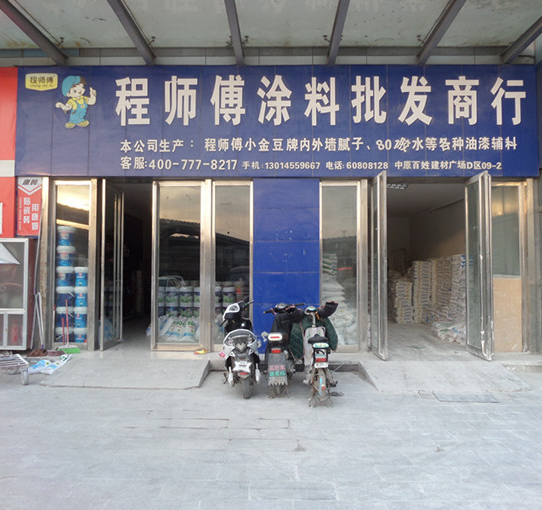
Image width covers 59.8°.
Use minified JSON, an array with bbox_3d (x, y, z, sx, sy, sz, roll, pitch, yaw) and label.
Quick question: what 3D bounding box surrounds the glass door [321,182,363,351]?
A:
[{"bbox_3d":[1.185,0.184,7.942,0.725,2.880,0.070,0,-2,1],"label":"glass door"}]

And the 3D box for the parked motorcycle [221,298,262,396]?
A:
[{"bbox_3d":[-0.377,1.196,6.227,0.620,1.070,1.700,0,-2,-3],"label":"parked motorcycle"}]

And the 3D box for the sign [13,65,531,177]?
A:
[{"bbox_3d":[0.047,-2.269,8.040,8.809,1.912,0.150,0,-2,1],"label":"sign"}]

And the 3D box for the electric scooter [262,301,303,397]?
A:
[{"bbox_3d":[0.139,1.196,6.225,0.600,1.070,1.620,0,-2,3],"label":"electric scooter"}]

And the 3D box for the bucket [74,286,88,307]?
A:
[{"bbox_3d":[-3.300,0.744,8.310,0.325,0.355,0.325,0,-2,0],"label":"bucket"}]

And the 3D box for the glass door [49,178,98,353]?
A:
[{"bbox_3d":[-3.383,0.169,8.054,0.846,2.921,0.070,0,-2,1],"label":"glass door"}]

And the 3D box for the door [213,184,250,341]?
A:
[{"bbox_3d":[-0.644,0.176,7.987,0.672,2.879,0.070,0,-2,1],"label":"door"}]

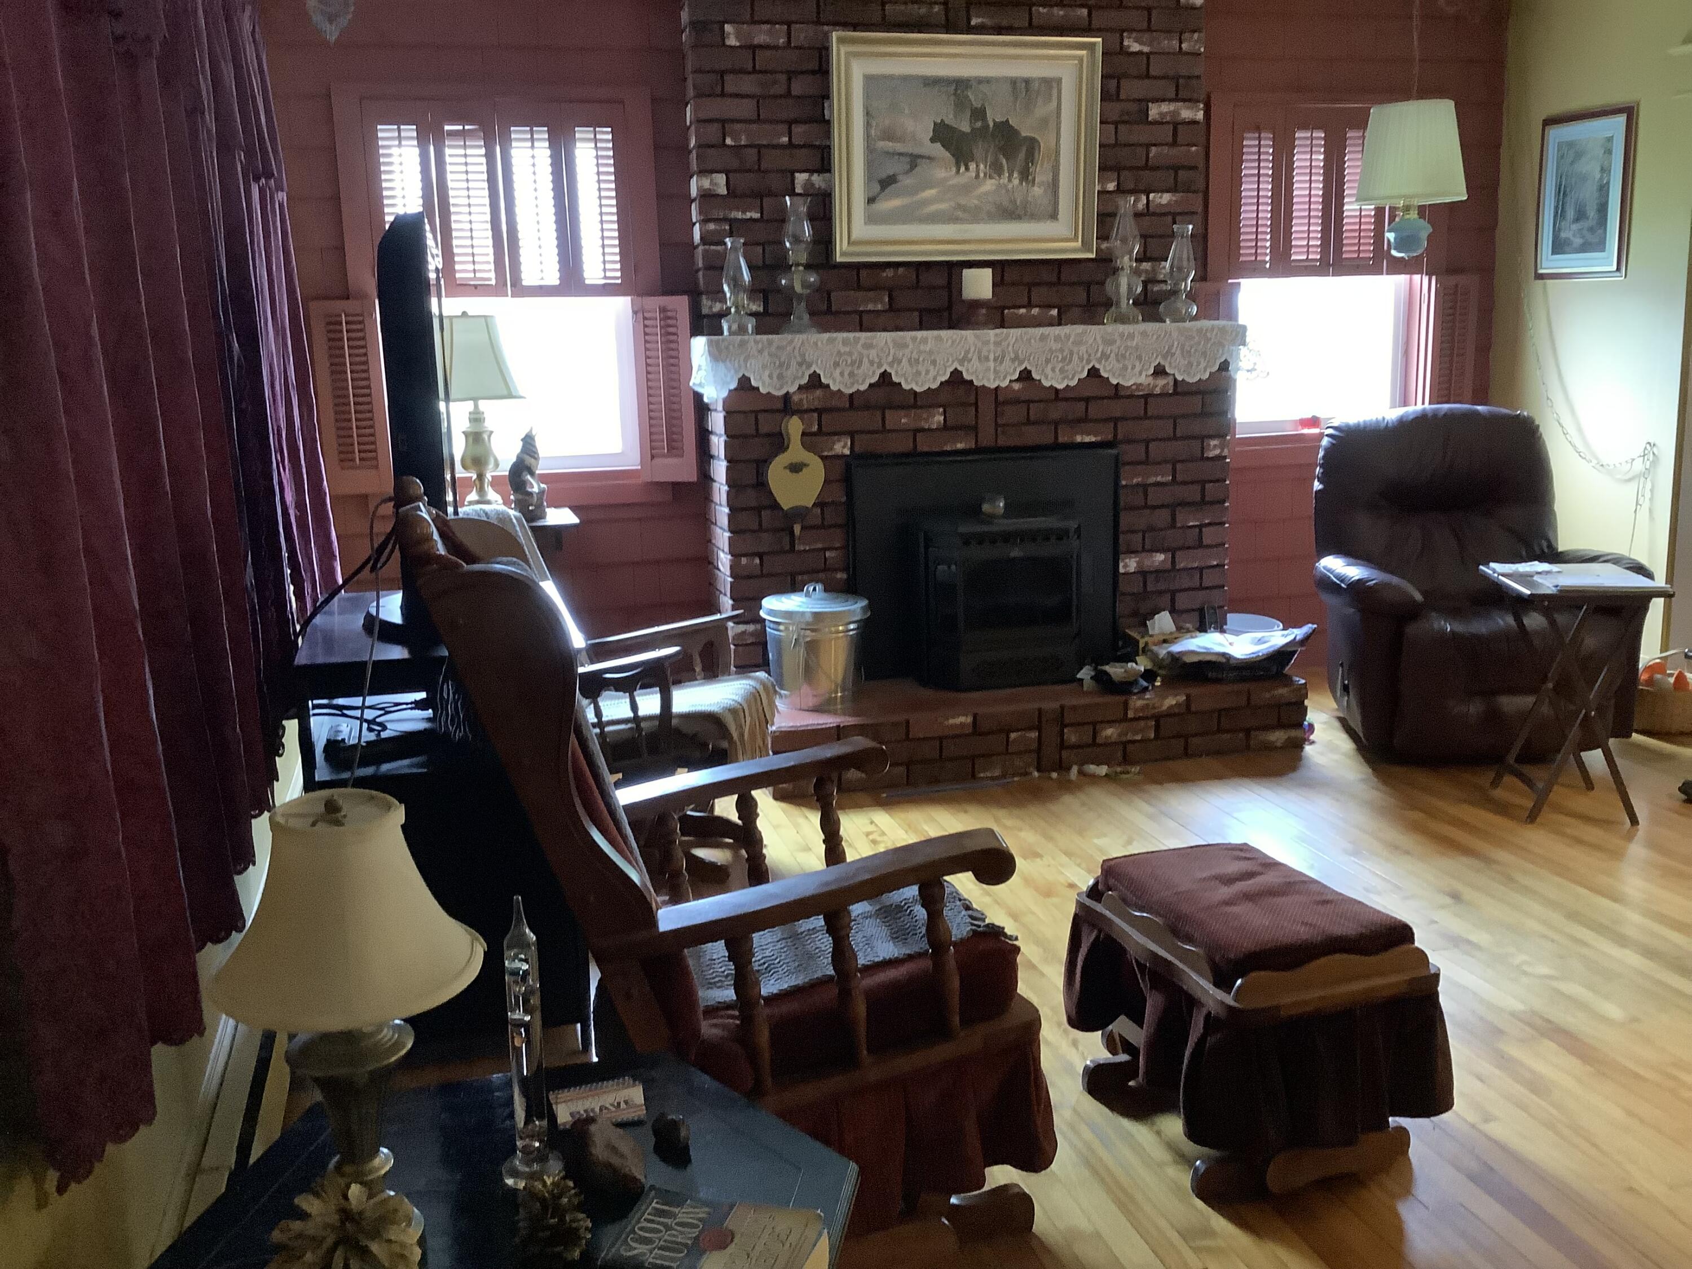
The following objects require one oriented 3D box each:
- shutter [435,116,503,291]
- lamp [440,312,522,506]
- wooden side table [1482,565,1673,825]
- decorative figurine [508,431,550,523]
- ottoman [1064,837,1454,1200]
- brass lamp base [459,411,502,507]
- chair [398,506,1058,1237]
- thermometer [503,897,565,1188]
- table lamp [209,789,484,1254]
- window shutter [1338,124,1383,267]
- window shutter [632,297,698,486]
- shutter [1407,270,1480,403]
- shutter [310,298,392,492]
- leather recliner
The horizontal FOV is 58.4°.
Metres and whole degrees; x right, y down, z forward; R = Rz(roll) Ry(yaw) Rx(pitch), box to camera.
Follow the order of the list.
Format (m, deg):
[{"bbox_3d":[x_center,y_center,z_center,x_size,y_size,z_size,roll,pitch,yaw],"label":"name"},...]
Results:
[{"bbox_3d":[-1.170,-1.343,4.732,0.180,0.546,0.030,-5,12,-15],"label":"shutter"},{"bbox_3d":[-1.221,-0.725,4.953,0.315,0.644,0.300,-4,11,-12],"label":"lamp"},{"bbox_3d":[1.994,0.165,4.181,0.368,0.646,0.445,-1,12,4],"label":"wooden side table"},{"bbox_3d":[-1.036,-0.517,4.939,0.122,0.294,0.110,-1,10,5],"label":"decorative figurine"},{"bbox_3d":[0.680,0.644,2.599,0.430,0.424,0.560,-5,12,-18],"label":"ottoman"},{"bbox_3d":[-1.146,-0.533,4.733,0.140,0.337,0.140,-5,12,-15],"label":"brass lamp base"},{"bbox_3d":[-0.201,0.333,2.448,0.910,1.145,0.660,-5,12,-16],"label":"chair"},{"bbox_3d":[-0.302,0.379,1.425,0.059,0.278,0.059,-4,11,-12],"label":"thermometer"},{"bbox_3d":[-0.437,0.335,1.333,0.232,0.405,0.232,-4,11,-12],"label":"table lamp"},{"bbox_3d":[1.958,-1.679,5.784,0.200,0.575,0.030,-4,11,-12],"label":"window shutter"},{"bbox_3d":[-0.631,-0.855,5.301,0.205,0.640,0.035,-3,10,-6],"label":"window shutter"},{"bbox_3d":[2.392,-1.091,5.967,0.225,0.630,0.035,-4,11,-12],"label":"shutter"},{"bbox_3d":[-1.543,-0.742,4.737,0.195,0.597,0.045,-5,12,-15],"label":"shutter"},{"bbox_3d":[1.967,-0.186,4.872,0.950,1.050,0.910,-2,12,-1],"label":"leather recliner"}]

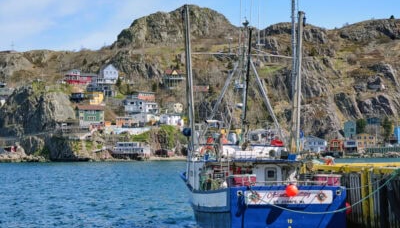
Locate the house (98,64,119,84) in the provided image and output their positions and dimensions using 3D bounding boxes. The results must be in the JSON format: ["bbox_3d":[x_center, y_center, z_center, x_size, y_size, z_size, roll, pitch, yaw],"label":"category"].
[{"bbox_3d":[-42.659,-18.315,363.202,6.800,9.243,8.500,1,-3,-17],"label":"house"}]

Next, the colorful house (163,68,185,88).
[{"bbox_3d":[-12.624,-16.673,373.137,8.600,9.023,8.000,0,-3,-8],"label":"colorful house"}]

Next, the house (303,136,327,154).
[{"bbox_3d":[53.246,14.085,361.733,10.200,7.857,8.000,0,-3,4],"label":"house"}]

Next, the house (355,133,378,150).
[{"bbox_3d":[76.717,12.932,361.785,8.800,7.857,8.000,0,-3,8],"label":"house"}]

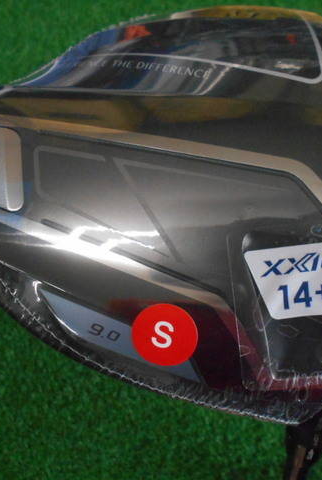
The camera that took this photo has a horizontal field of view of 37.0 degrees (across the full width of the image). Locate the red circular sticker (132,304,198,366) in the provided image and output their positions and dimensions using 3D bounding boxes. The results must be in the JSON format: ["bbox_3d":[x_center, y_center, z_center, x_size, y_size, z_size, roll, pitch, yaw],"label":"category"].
[{"bbox_3d":[0.001,0.025,0.124,0.017,0.017,0.001,7,7,1],"label":"red circular sticker"}]

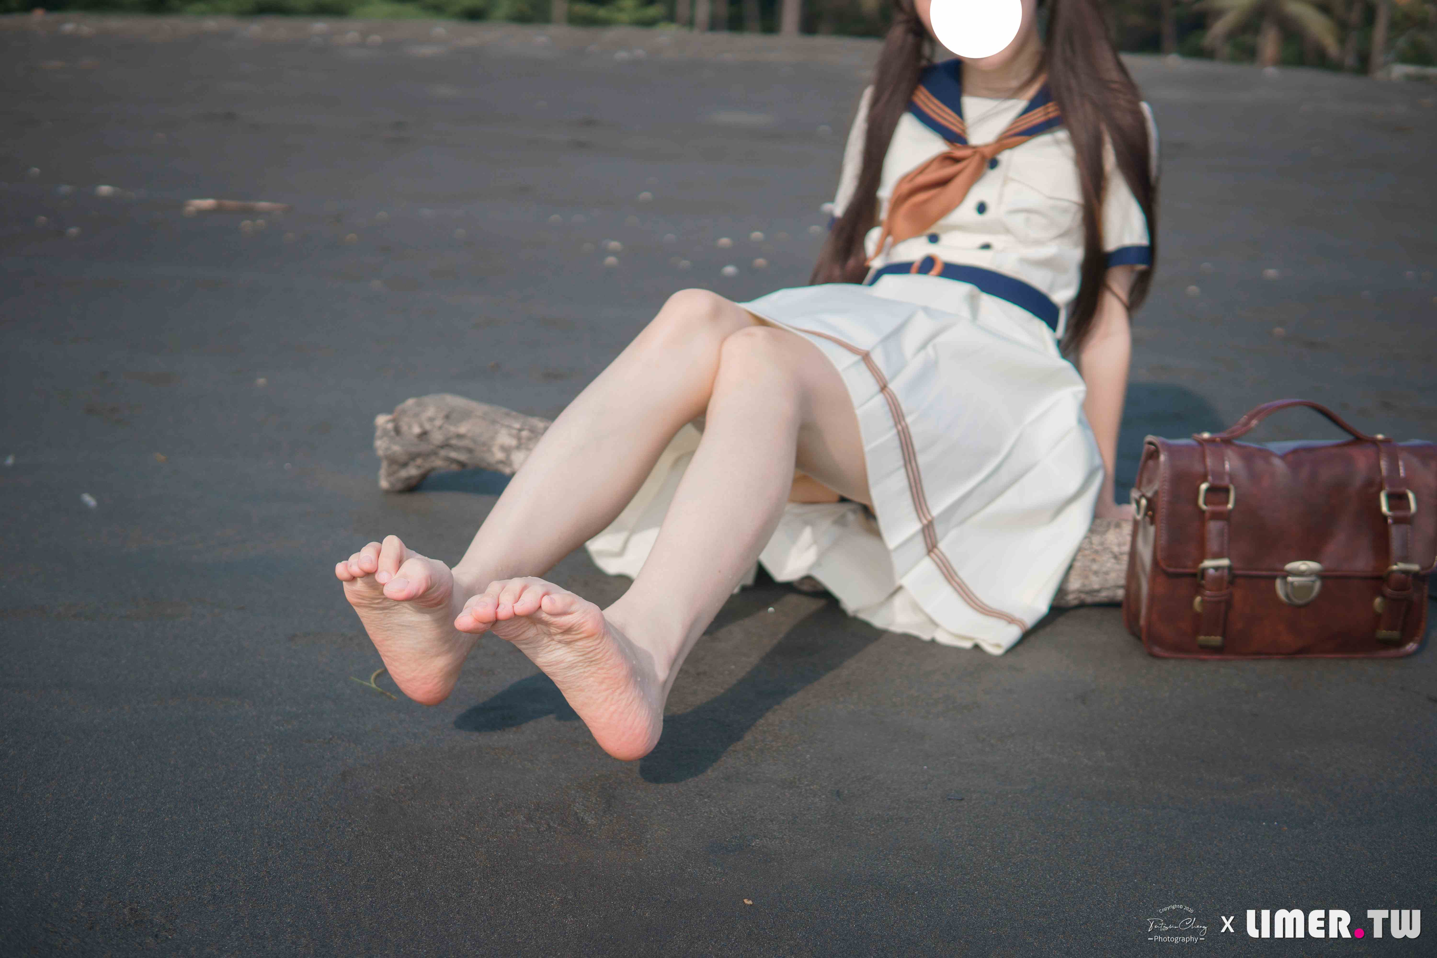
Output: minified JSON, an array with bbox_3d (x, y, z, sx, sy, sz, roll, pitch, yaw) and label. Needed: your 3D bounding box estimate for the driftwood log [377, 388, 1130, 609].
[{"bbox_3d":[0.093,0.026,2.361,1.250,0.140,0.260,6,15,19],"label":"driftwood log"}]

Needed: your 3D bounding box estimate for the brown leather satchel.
[{"bbox_3d":[0.638,0.052,2.031,0.330,0.280,0.110,1,10,-3],"label":"brown leather satchel"}]

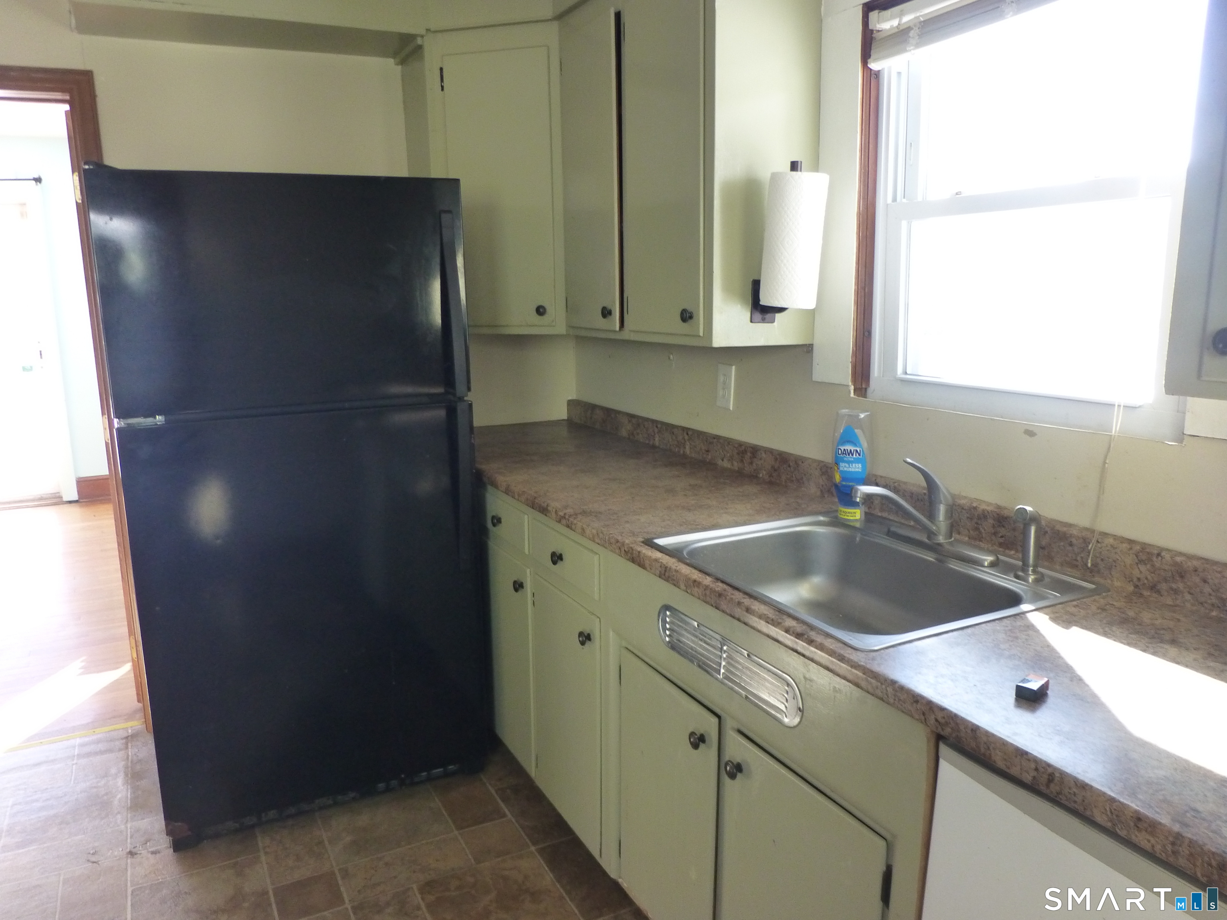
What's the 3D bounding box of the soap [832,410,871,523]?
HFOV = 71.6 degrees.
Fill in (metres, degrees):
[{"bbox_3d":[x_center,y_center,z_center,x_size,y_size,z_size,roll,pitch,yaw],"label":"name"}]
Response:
[{"bbox_3d":[0.527,0.013,1.858,0.084,0.242,0.058,6,13,29],"label":"soap"}]

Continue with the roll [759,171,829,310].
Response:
[{"bbox_3d":[0.408,-0.490,1.917,0.128,0.285,0.128,2,16,-1],"label":"roll"}]

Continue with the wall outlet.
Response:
[{"bbox_3d":[0.326,-0.213,2.467,0.008,0.124,0.079,-6,13,-27],"label":"wall outlet"}]

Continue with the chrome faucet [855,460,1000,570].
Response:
[{"bbox_3d":[0.546,0.088,1.609,0.268,0.190,0.250,-6,13,-27],"label":"chrome faucet"}]

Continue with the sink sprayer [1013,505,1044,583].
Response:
[{"bbox_3d":[0.725,0.142,1.477,0.062,0.135,0.055,-9,14,-35],"label":"sink sprayer"}]

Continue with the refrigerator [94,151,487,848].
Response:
[{"bbox_3d":[-0.890,0.092,2.448,0.825,1.685,0.790,-5,12,-23],"label":"refrigerator"}]

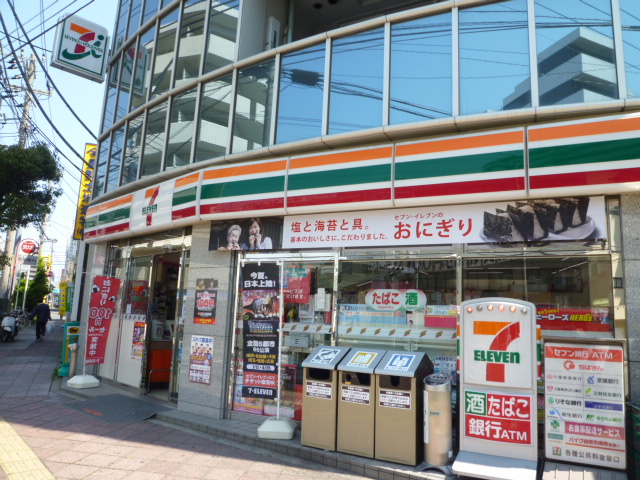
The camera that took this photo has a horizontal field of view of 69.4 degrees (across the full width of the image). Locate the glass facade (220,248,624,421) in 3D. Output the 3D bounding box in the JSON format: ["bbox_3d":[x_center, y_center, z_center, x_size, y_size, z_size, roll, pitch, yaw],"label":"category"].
[{"bbox_3d":[0.889,1.259,5.697,4.693,2.212,0.124,-2,-9,26],"label":"glass facade"}]

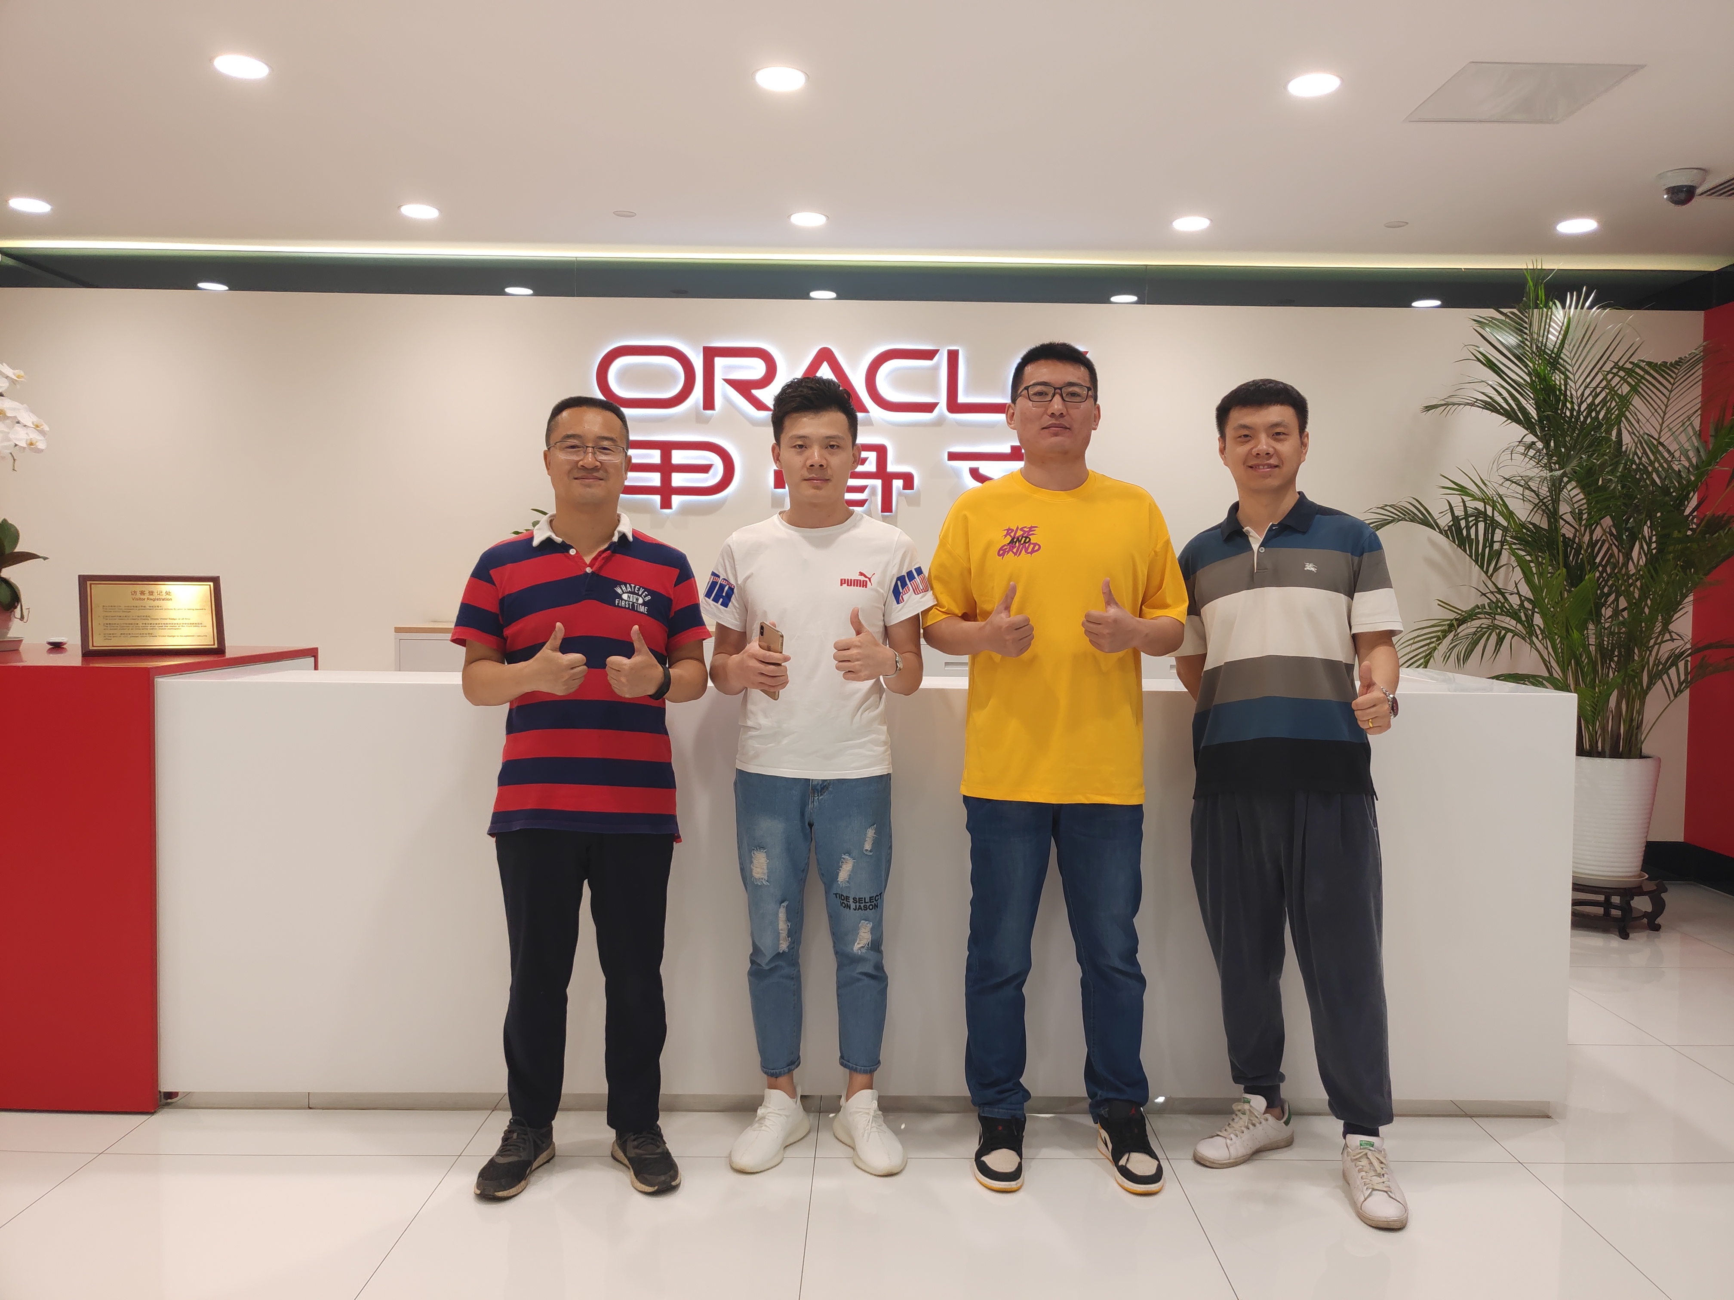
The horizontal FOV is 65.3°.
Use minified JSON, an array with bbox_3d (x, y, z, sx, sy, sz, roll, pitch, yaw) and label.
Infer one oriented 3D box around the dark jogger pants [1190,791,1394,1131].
[{"bbox_3d":[0.919,0.639,2.966,0.425,0.865,0.350,1,3,5],"label":"dark jogger pants"}]

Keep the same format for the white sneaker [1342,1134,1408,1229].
[{"bbox_3d":[1.081,1.108,2.881,0.106,0.117,0.290,1,3,10],"label":"white sneaker"}]

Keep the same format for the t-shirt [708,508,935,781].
[{"bbox_3d":[-0.106,-0.017,3.033,0.520,0.597,0.280,1,3,0],"label":"t-shirt"}]

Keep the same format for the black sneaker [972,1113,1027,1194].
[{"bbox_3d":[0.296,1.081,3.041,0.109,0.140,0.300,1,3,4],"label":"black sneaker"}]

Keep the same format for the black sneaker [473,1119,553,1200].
[{"bbox_3d":[-0.767,1.086,2.986,0.110,0.118,0.295,1,3,12],"label":"black sneaker"}]

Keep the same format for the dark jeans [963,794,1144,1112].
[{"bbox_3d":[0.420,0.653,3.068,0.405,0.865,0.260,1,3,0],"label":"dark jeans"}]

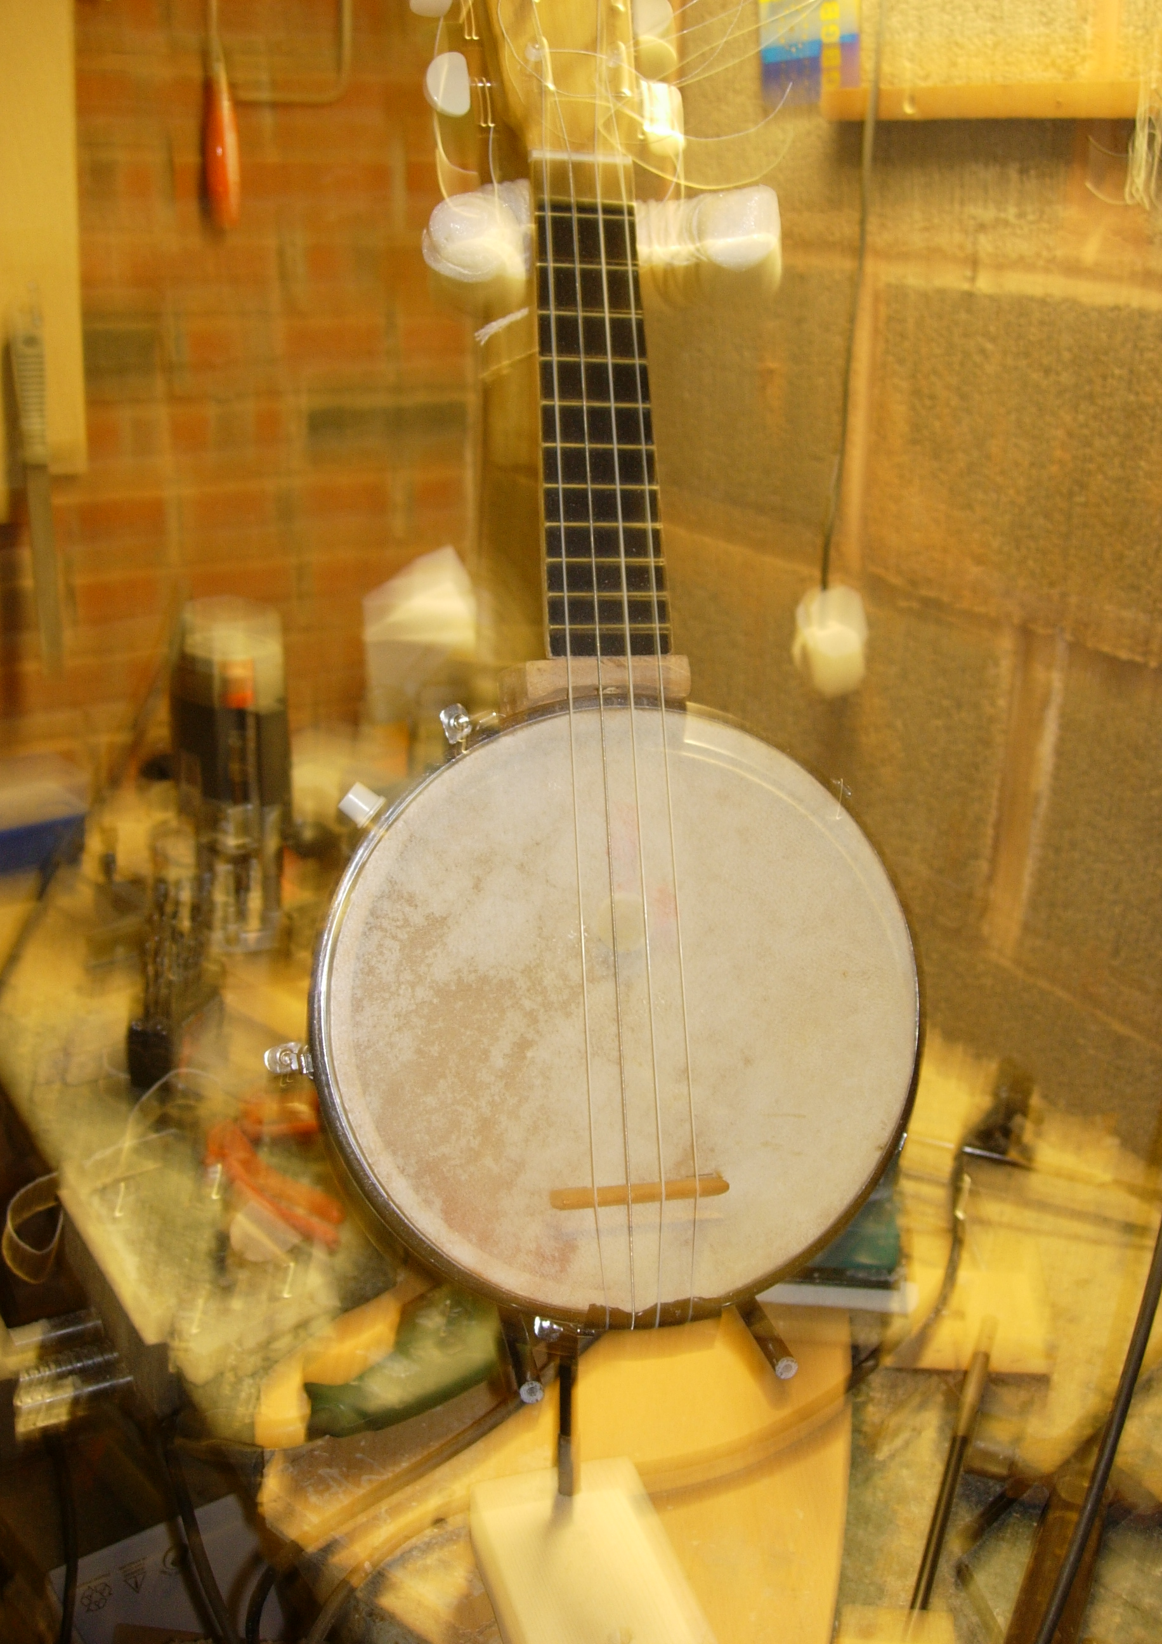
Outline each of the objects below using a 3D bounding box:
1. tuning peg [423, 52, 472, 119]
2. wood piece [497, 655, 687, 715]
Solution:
[{"bbox_3d":[-0.047,-0.260,0.638,0.015,0.022,0.007,-4,-7,-15],"label":"tuning peg"},{"bbox_3d":[0.005,-0.044,0.625,0.057,0.019,0.041,-2,-6,-15],"label":"wood piece"}]

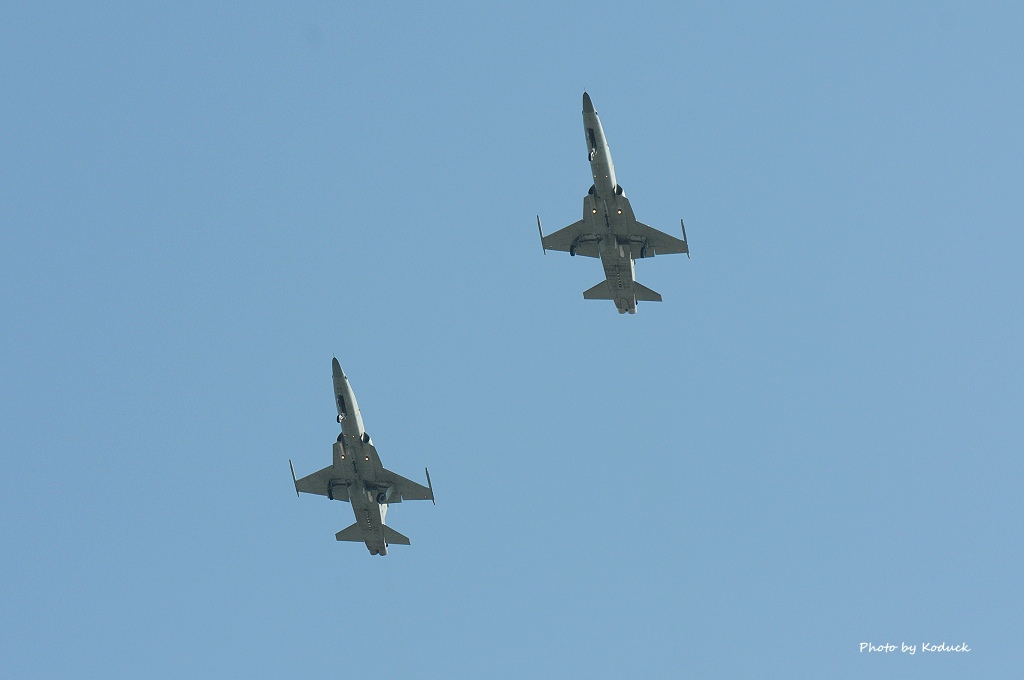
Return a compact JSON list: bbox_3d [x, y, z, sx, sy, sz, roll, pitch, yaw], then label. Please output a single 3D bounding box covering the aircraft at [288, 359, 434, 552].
[{"bbox_3d":[-8.519,6.176,364.505,8.200,4.080,14.500,3,-50,18],"label":"aircraft"}]

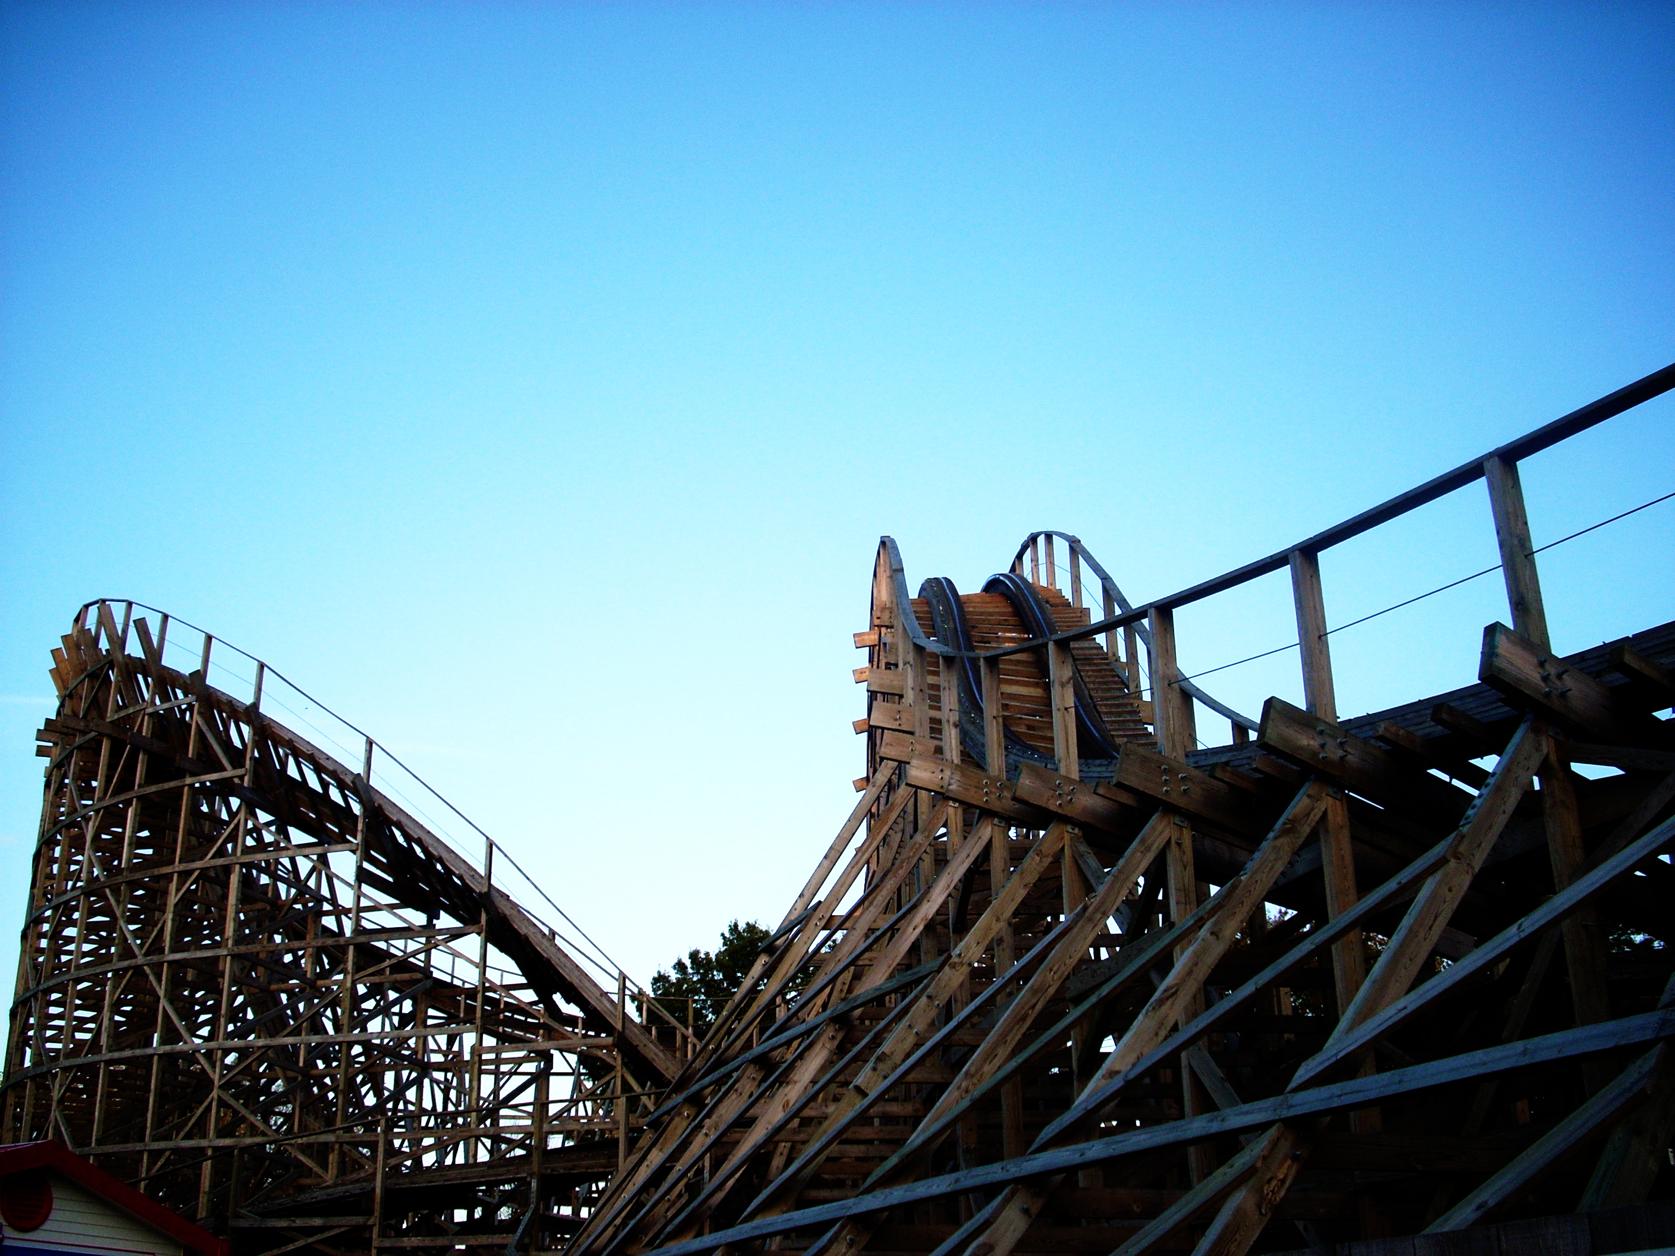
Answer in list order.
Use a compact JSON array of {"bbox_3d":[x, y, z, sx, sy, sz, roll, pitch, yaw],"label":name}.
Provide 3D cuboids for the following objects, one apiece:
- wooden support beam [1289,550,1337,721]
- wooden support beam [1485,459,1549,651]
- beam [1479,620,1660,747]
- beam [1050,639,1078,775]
[{"bbox_3d":[2.890,0.102,10.852,0.140,1.160,0.092,8,-23,-20],"label":"wooden support beam"},{"bbox_3d":[3.522,-0.333,9.255,0.140,1.160,0.092,10,-24,-27],"label":"wooden support beam"},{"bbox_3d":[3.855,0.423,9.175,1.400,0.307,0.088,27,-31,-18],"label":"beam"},{"bbox_3d":[1.685,0.656,13.280,0.140,1.160,0.092,5,-22,-15],"label":"beam"}]

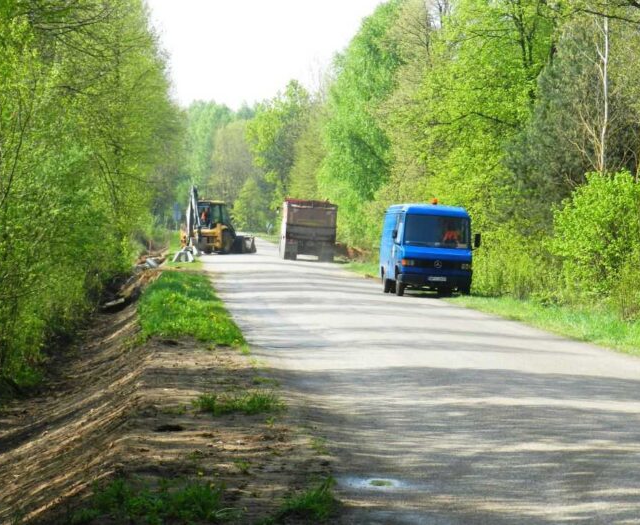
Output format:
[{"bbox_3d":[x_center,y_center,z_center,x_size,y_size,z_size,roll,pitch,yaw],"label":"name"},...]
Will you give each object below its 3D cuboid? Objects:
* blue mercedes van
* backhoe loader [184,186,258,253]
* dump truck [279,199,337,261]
[{"bbox_3d":[3.250,-0.400,81.200,2.180,2.720,5.350,3,1,-5],"label":"blue mercedes van"},{"bbox_3d":[-5.680,-2.310,143.000,2.350,3.600,5.600,3,1,27],"label":"backhoe loader"},{"bbox_3d":[-0.640,-1.690,135.800,2.550,3.120,7.600,3,1,-3],"label":"dump truck"}]

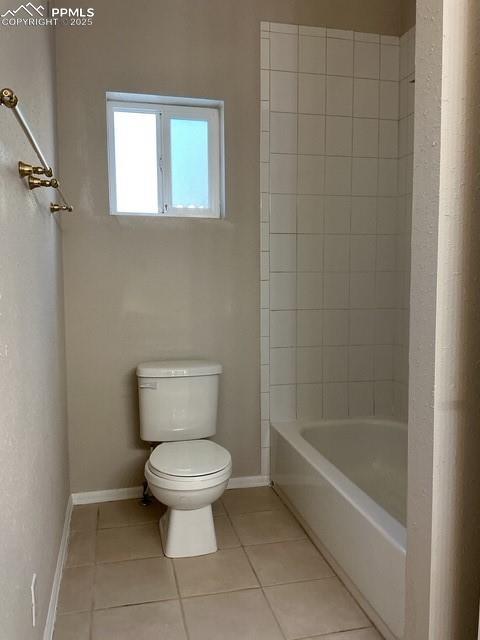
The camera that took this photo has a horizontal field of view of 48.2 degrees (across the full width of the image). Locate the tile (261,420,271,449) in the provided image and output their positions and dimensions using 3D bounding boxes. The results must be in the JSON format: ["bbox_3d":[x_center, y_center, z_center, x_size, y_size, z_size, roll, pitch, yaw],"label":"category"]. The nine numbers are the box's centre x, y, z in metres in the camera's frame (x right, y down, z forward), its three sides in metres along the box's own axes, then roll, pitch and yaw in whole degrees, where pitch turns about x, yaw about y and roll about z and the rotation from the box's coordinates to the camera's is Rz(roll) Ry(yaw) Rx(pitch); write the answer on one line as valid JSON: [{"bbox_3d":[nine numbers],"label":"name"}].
[{"bbox_3d":[0.137,0.622,2.933,0.049,0.151,0.010,-2,6,-13],"label":"tile"}]

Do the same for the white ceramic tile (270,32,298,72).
[{"bbox_3d":[0.223,-1.359,2.729,0.150,0.185,0.010,-2,6,-13],"label":"white ceramic tile"}]

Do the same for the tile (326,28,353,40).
[{"bbox_3d":[0.522,-1.493,2.803,0.152,0.049,0.010,-2,6,-13],"label":"tile"}]

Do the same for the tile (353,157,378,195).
[{"bbox_3d":[0.677,-0.778,2.915,0.151,0.202,0.009,-1,5,-13],"label":"tile"}]

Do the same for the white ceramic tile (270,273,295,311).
[{"bbox_3d":[0.233,-0.152,2.877,0.151,0.203,0.010,-2,6,-13],"label":"white ceramic tile"}]

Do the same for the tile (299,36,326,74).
[{"bbox_3d":[0.374,-1.373,2.780,0.152,0.188,0.010,-2,6,-13],"label":"tile"}]

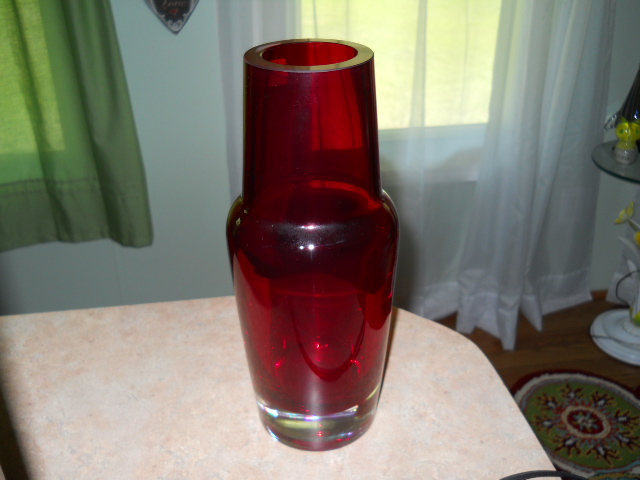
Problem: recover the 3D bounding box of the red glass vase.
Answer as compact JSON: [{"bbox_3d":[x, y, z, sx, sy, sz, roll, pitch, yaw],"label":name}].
[{"bbox_3d":[-0.004,0.012,0.466,0.113,0.275,0.113,-1,30,0],"label":"red glass vase"}]

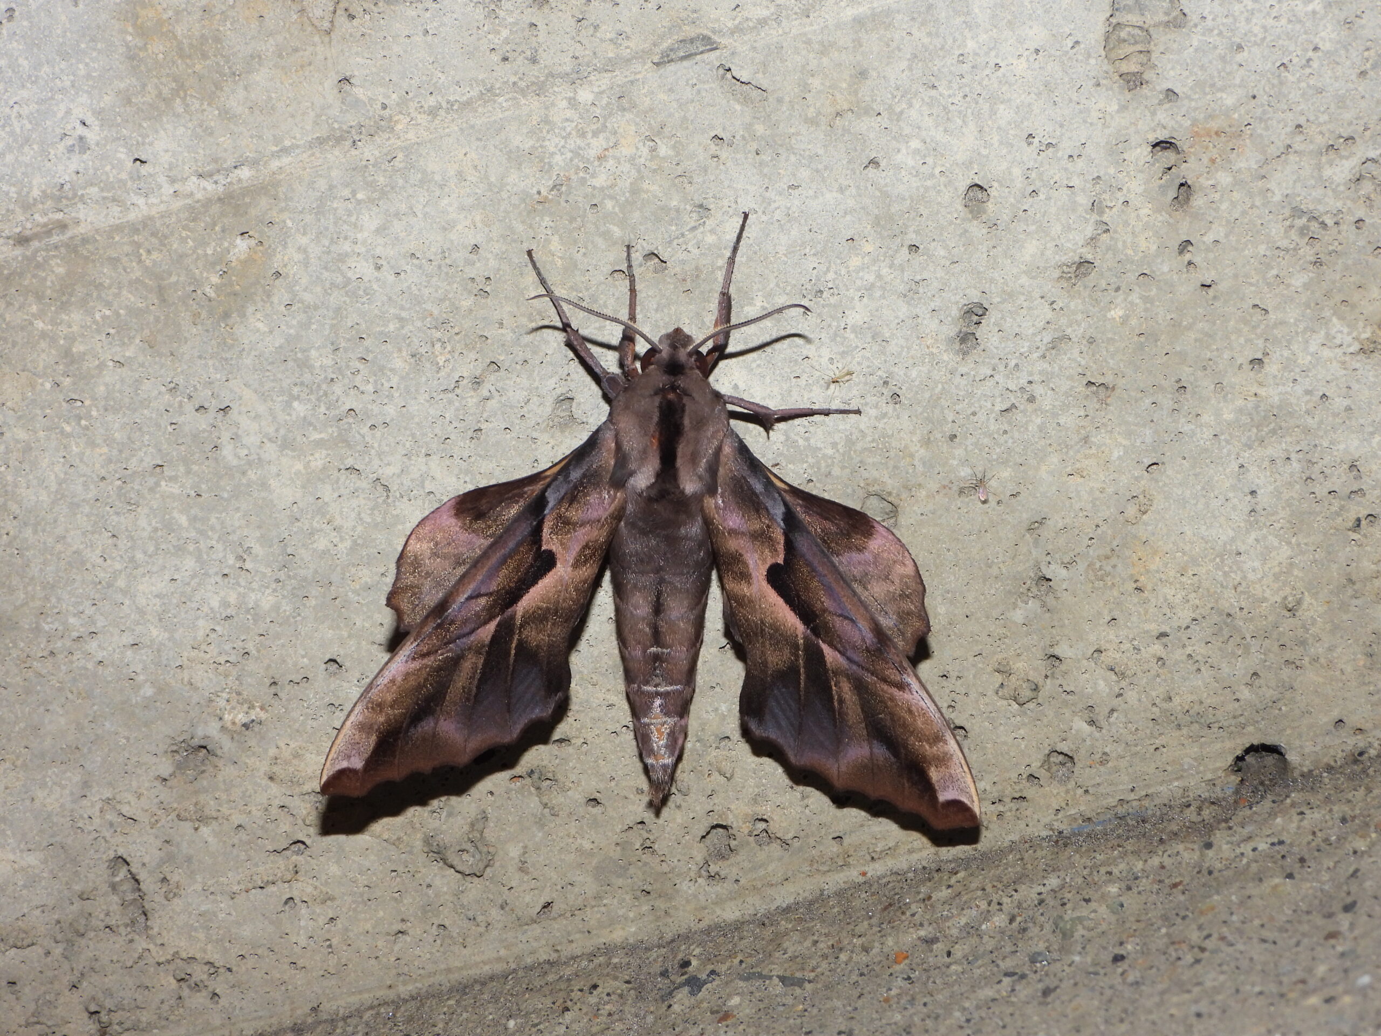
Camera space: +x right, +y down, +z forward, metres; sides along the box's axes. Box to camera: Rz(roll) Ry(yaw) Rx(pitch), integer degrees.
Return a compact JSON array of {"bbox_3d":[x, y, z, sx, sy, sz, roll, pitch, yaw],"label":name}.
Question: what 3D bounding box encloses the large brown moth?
[{"bbox_3d":[-0.003,-0.001,0.605,0.069,0.064,0.020,3,0,0],"label":"large brown moth"}]

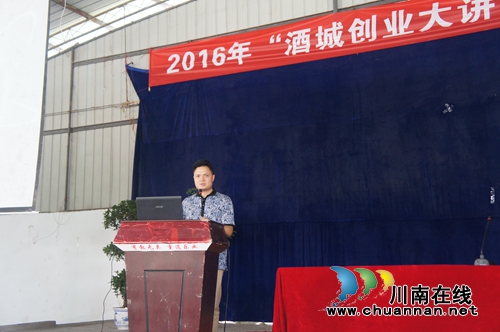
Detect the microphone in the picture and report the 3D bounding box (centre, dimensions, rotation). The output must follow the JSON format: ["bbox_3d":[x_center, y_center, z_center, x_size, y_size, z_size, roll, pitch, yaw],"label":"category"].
[{"bbox_3d":[1.754,0.571,5.000,0.130,0.385,0.190,-6,-10,32],"label":"microphone"}]

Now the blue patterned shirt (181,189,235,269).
[{"bbox_3d":[-0.345,0.538,5.600,0.470,0.690,0.290,-4,-10,22],"label":"blue patterned shirt"}]

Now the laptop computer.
[{"bbox_3d":[-0.660,0.384,5.309,0.380,0.235,0.330,-3,-9,16],"label":"laptop computer"}]

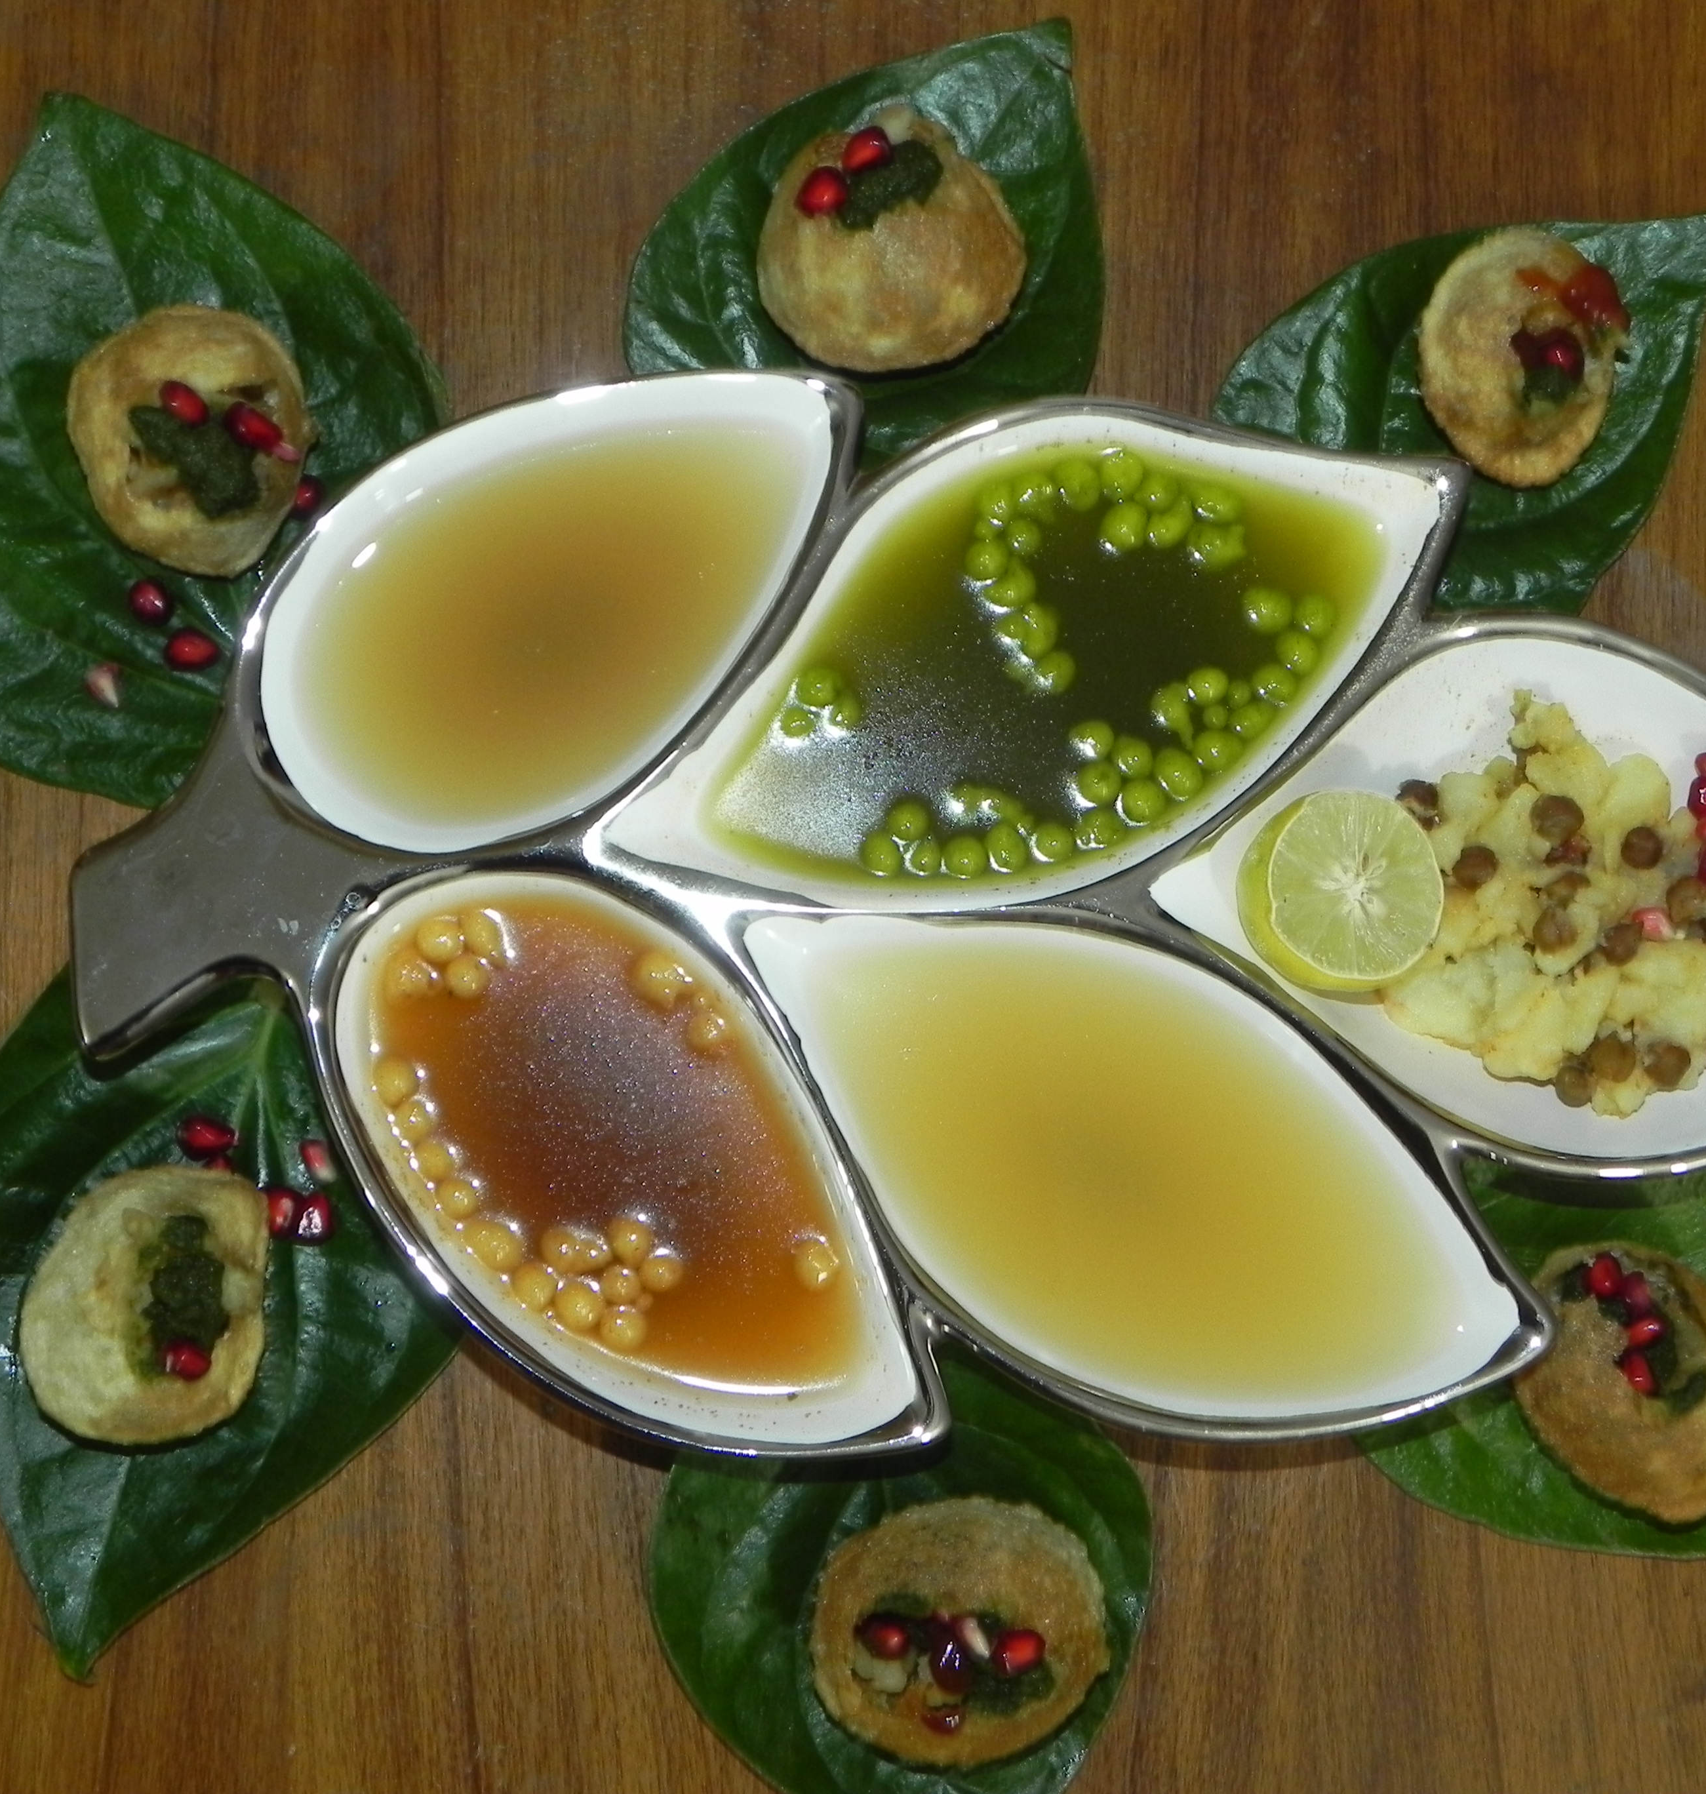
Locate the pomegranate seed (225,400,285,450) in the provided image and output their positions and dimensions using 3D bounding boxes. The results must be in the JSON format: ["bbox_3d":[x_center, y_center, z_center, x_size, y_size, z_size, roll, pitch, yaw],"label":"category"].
[{"bbox_3d":[-0.121,-0.095,0.573,0.013,0.007,0.007,37,89,1],"label":"pomegranate seed"}]

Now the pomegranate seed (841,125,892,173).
[{"bbox_3d":[0.003,-0.151,0.573,0.011,0.007,0.008,-41,89,-1],"label":"pomegranate seed"}]

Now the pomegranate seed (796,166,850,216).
[{"bbox_3d":[-0.006,-0.142,0.572,0.009,0.009,0.011,37,89,1],"label":"pomegranate seed"}]

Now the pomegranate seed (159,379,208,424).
[{"bbox_3d":[-0.135,-0.100,0.573,0.011,0.007,0.007,45,89,1],"label":"pomegranate seed"}]

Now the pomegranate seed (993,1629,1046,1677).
[{"bbox_3d":[0.033,0.151,0.567,0.011,0.007,0.008,-21,88,-1],"label":"pomegranate seed"}]

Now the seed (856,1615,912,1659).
[{"bbox_3d":[0.006,0.148,0.568,0.011,0.007,0.008,12,88,0],"label":"seed"}]

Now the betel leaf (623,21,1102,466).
[{"bbox_3d":[0.011,-0.134,0.595,0.098,0.018,0.120,32,89,1],"label":"betel leaf"}]

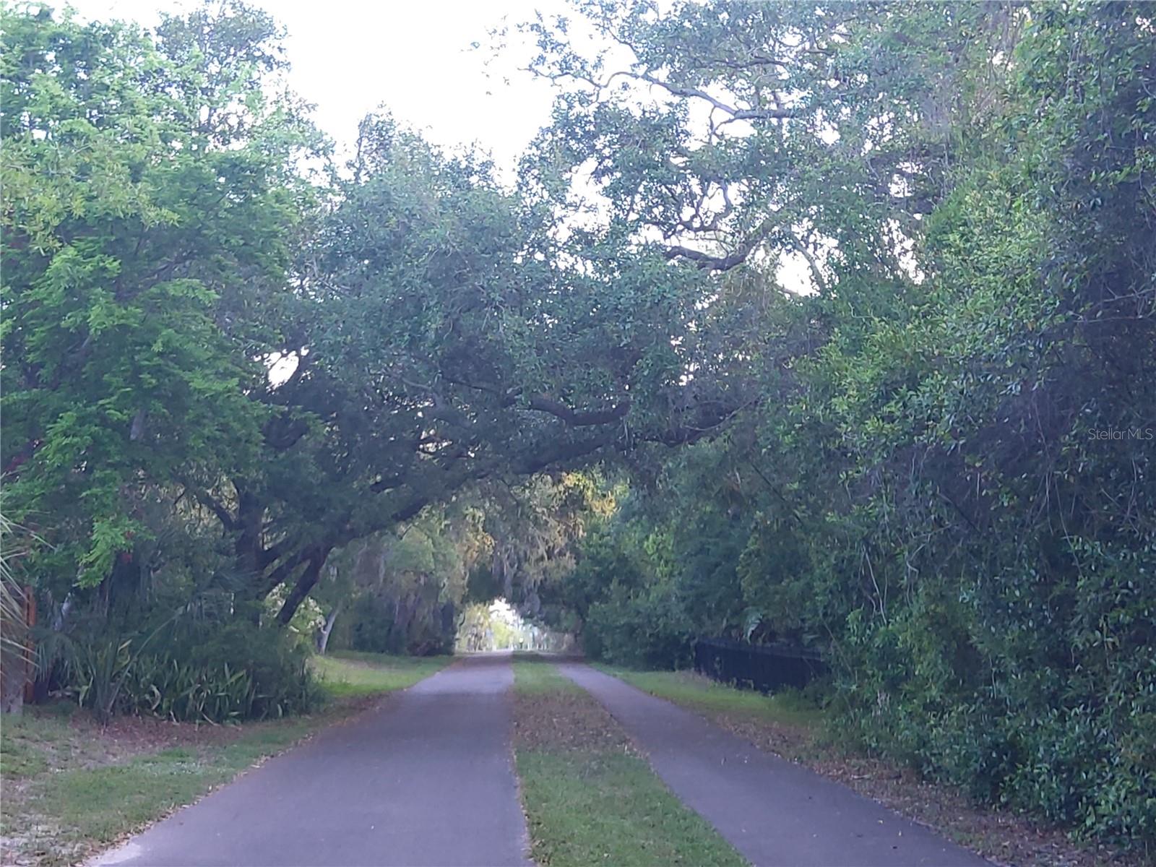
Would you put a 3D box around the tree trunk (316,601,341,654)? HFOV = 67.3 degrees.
[{"bbox_3d":[-10.641,8.274,37.000,1.050,2.300,0.750,0,-12,0],"label":"tree trunk"}]

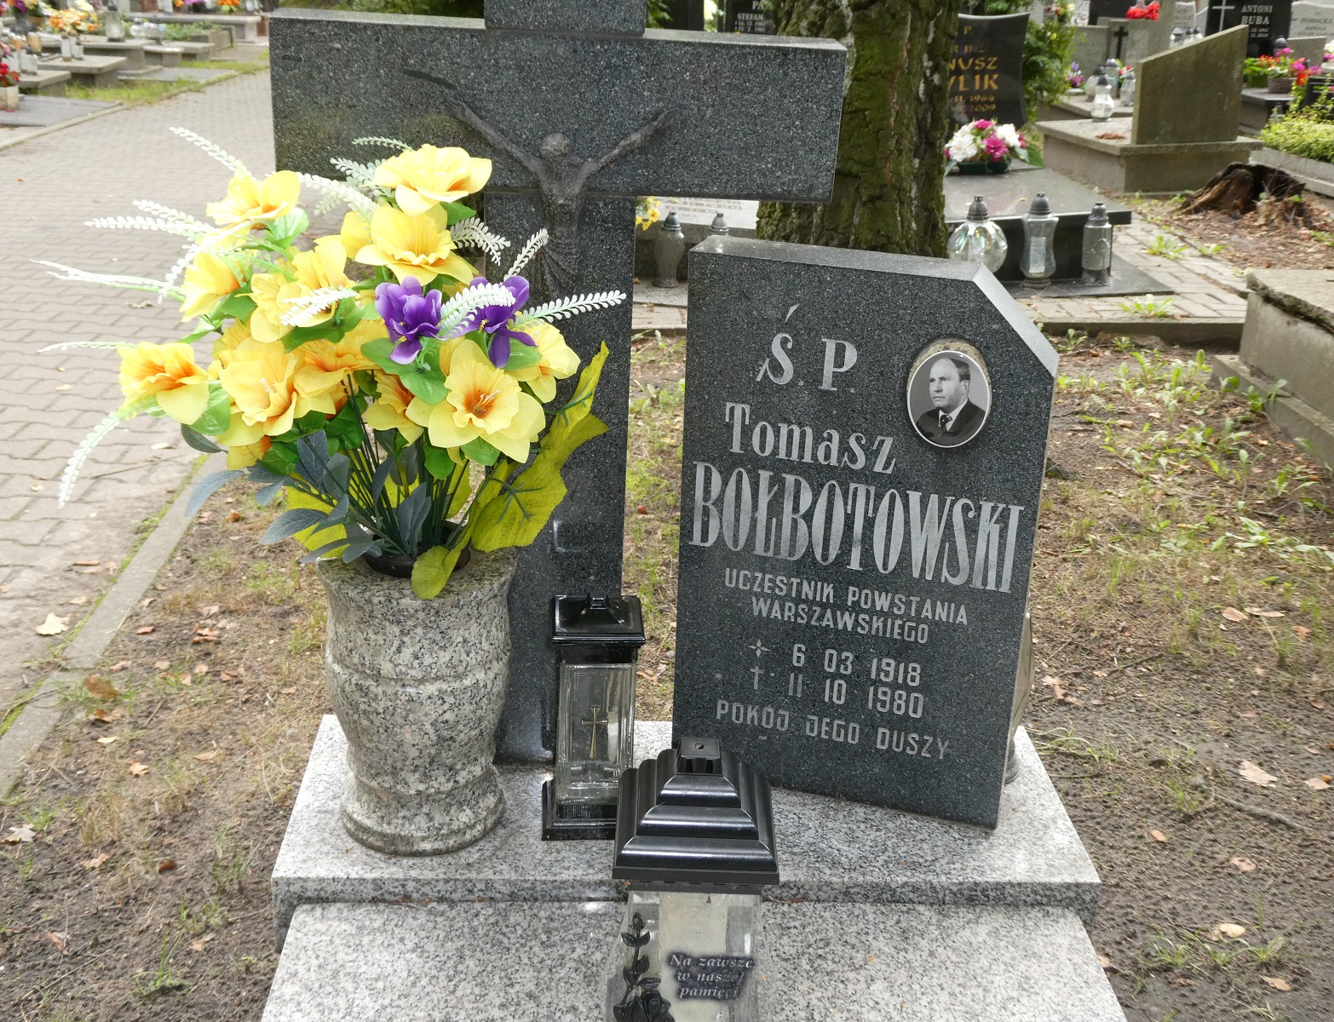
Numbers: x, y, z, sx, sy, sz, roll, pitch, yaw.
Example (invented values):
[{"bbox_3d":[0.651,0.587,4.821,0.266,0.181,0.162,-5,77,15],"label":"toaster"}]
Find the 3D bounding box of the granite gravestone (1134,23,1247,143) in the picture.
[{"bbox_3d":[2.614,-2.131,7.285,0.518,0.553,0.056,-3,21,-4],"label":"granite gravestone"}]

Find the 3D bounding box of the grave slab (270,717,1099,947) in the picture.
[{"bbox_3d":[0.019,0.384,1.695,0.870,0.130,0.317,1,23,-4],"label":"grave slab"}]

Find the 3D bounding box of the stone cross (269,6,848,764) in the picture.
[{"bbox_3d":[-0.117,-0.152,1.552,0.544,0.952,0.082,3,25,0],"label":"stone cross"}]

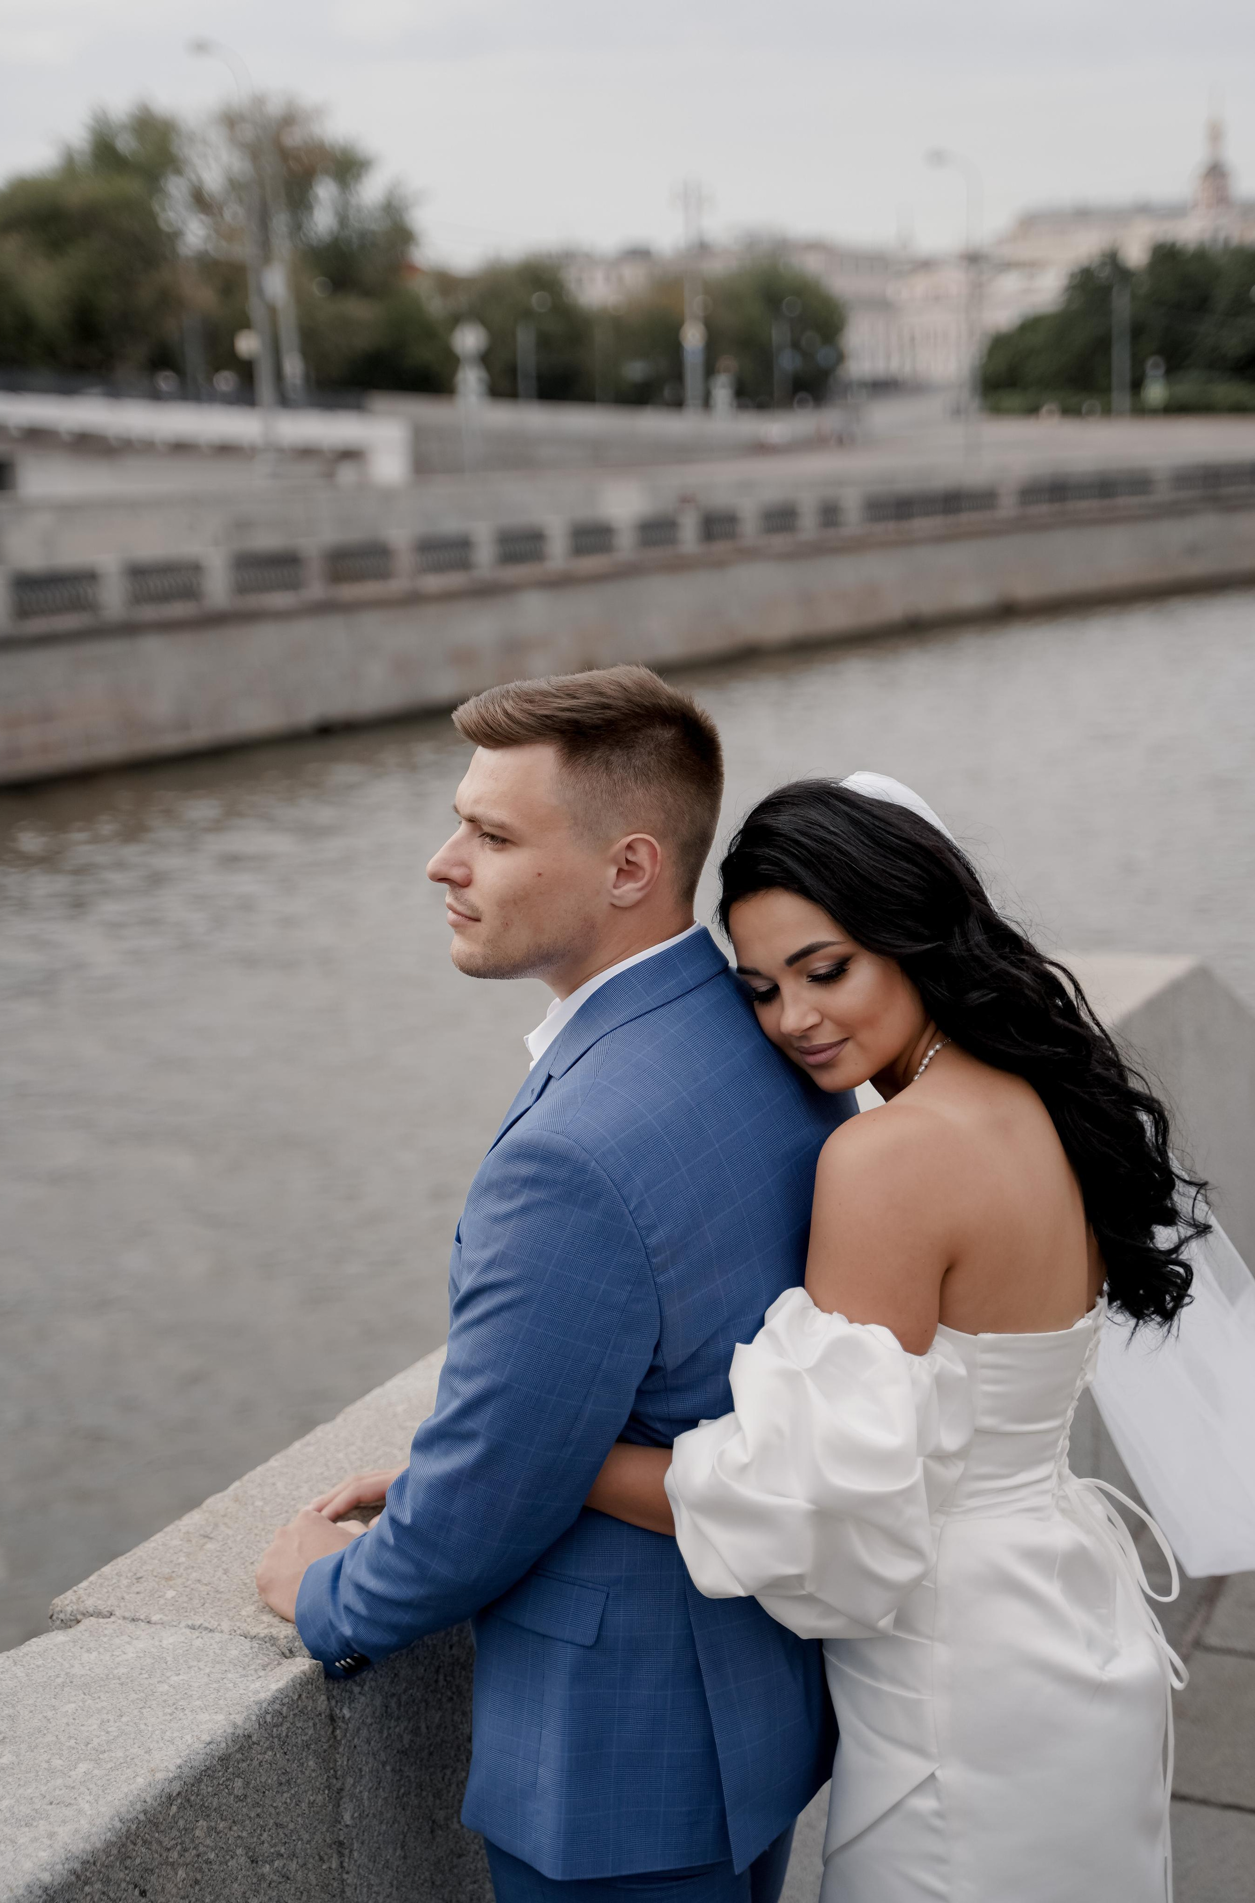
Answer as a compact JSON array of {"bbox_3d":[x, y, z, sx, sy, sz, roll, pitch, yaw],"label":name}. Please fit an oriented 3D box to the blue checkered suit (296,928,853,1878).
[{"bbox_3d":[0.034,0.335,2.351,0.420,0.750,0.510,6,14,31],"label":"blue checkered suit"}]

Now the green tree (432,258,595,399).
[{"bbox_3d":[-4.606,-25.023,112.000,6.400,6.600,6.200,-1,12,0],"label":"green tree"}]

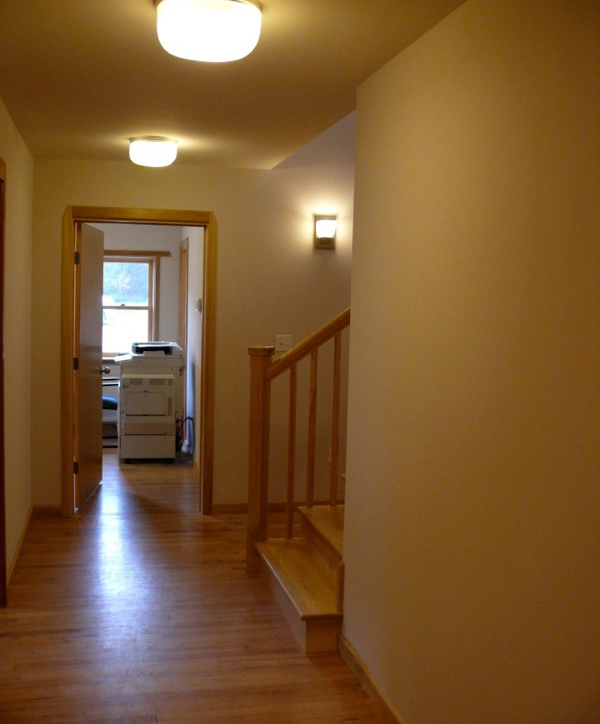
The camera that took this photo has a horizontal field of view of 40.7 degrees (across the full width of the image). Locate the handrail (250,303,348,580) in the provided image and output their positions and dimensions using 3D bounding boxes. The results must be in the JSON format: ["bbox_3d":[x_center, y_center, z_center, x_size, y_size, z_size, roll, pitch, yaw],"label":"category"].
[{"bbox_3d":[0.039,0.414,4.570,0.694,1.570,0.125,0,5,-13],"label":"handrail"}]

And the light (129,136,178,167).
[{"bbox_3d":[-0.848,-1.213,4.685,0.285,0.135,0.285,0,5,-13],"label":"light"}]

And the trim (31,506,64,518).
[{"bbox_3d":[-1.718,1.024,5.510,0.199,0.086,0.020,1,5,-11],"label":"trim"}]

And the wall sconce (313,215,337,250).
[{"bbox_3d":[0.182,-0.908,5.664,0.167,0.243,0.110,1,5,-11],"label":"wall sconce"}]

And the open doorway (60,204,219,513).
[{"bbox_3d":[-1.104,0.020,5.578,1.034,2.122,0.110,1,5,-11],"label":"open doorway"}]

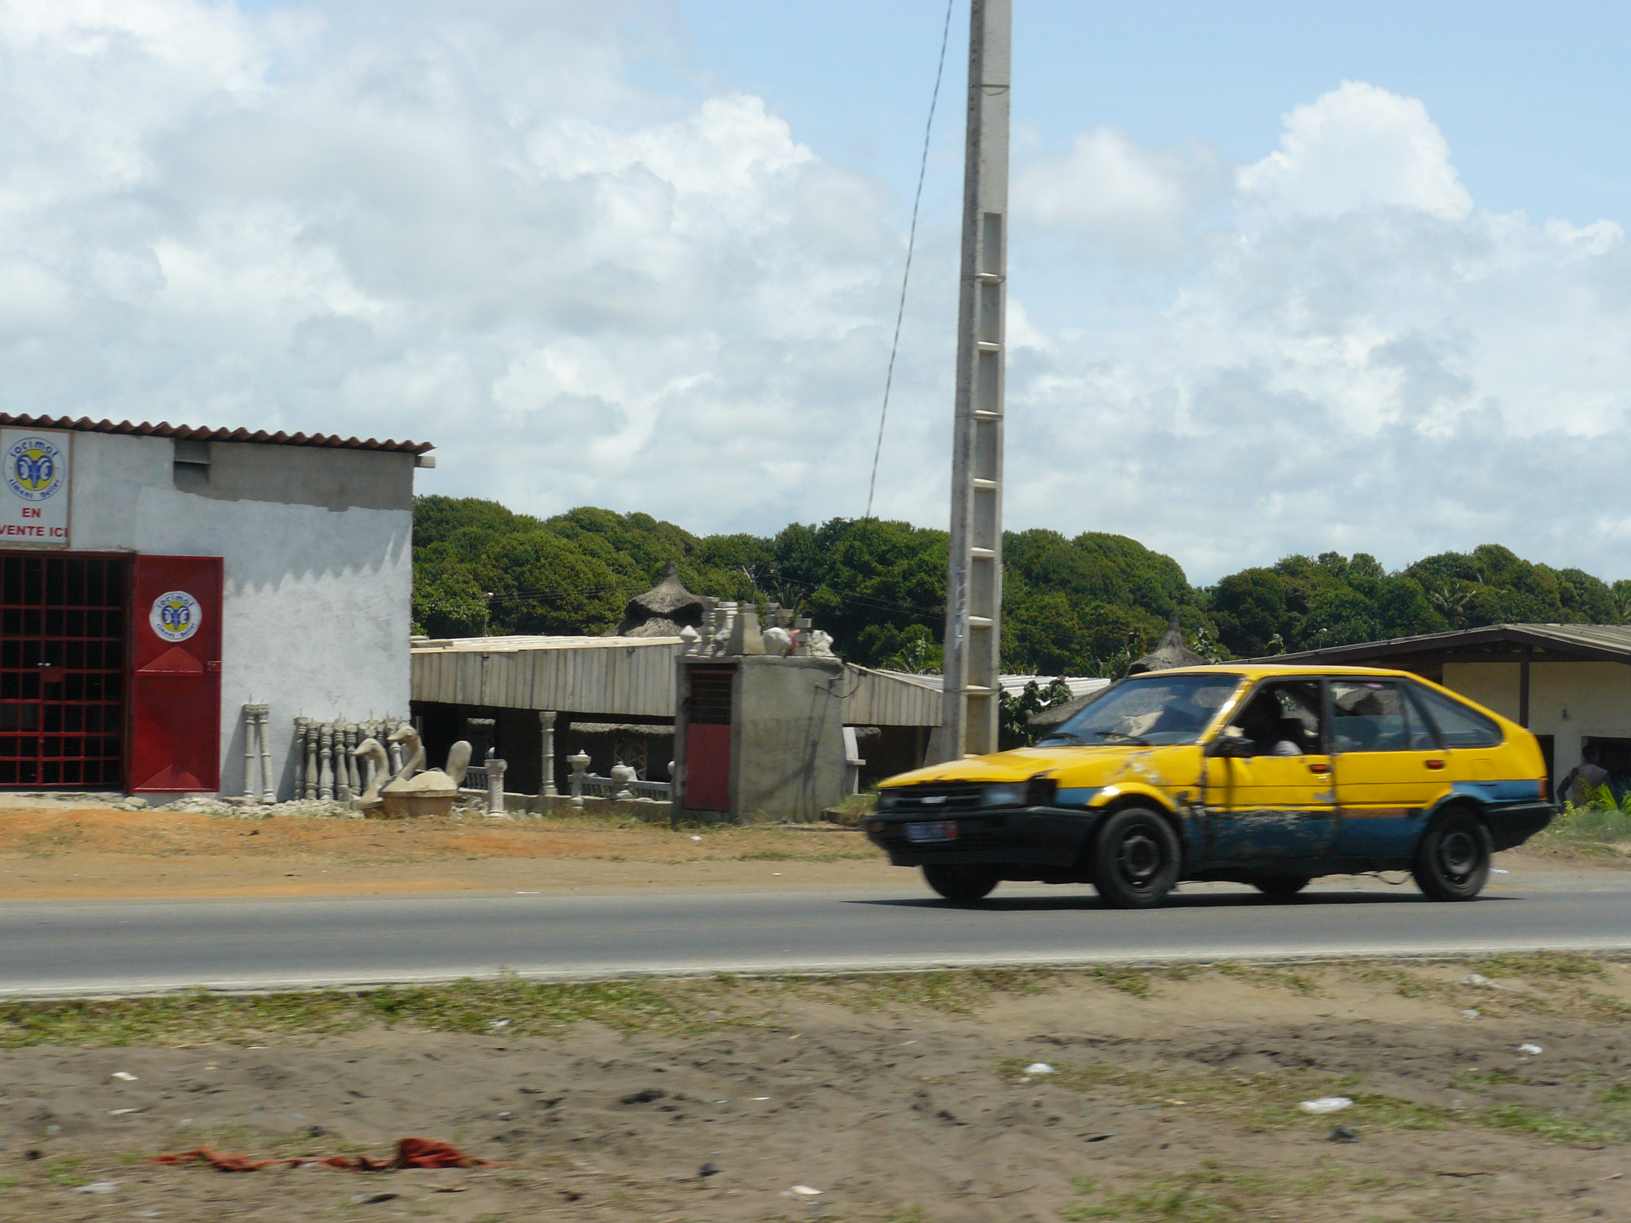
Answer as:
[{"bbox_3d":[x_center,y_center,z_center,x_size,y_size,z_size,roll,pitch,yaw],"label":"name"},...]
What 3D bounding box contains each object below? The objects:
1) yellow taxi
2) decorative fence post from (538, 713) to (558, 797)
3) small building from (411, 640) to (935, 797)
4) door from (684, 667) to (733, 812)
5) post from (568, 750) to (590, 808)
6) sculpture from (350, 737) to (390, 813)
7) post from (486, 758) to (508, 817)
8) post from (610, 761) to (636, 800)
[{"bbox_3d":[2.353,1.010,22.124,4.150,1.385,1.640,2,-2,-35],"label":"yellow taxi"},{"bbox_3d":[-2.442,1.297,34.400,0.165,0.791,0.165,1,-1,0],"label":"decorative fence post"},{"bbox_3d":[-2.221,1.289,38.802,6.010,2.050,4.000,2,-1,-29],"label":"small building"},{"bbox_3d":[-0.903,1.087,32.007,0.060,1.233,0.731,2,-2,-35],"label":"door"},{"bbox_3d":[-2.109,1.496,33.600,0.200,0.528,0.200,1,-1,0],"label":"post"},{"bbox_3d":[-3.629,1.390,32.000,0.640,0.649,0.340,2,-1,-20],"label":"sculpture"},{"bbox_3d":[-2.679,1.479,31.700,0.170,0.504,0.170,2,-2,-35],"label":"post"},{"bbox_3d":[-1.732,1.512,33.700,0.220,0.347,0.220,1,-1,0],"label":"post"}]

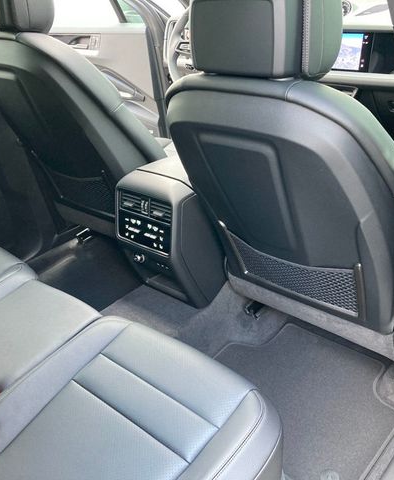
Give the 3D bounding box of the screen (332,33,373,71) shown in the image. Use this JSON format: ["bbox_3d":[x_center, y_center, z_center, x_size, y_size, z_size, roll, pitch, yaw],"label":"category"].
[{"bbox_3d":[0.429,-0.622,1.693,0.300,0.118,0.020,19,25,35],"label":"screen"}]

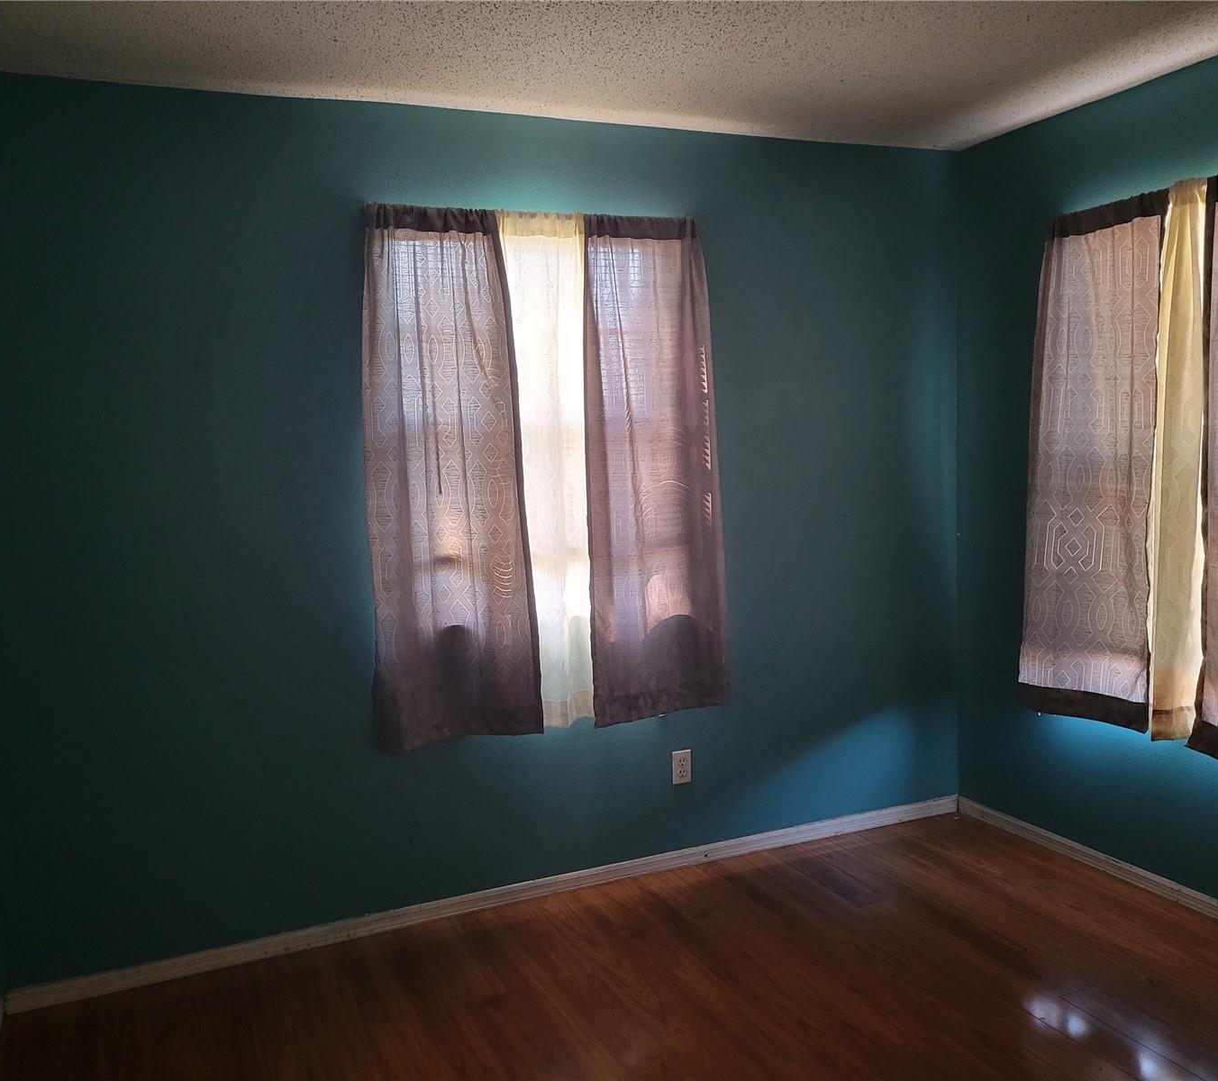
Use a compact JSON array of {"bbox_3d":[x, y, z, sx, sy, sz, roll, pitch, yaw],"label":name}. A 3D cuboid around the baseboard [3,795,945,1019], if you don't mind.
[{"bbox_3d":[-0.131,1.113,3.505,3.221,0.066,0.016,-5,6,-23],"label":"baseboard"}]

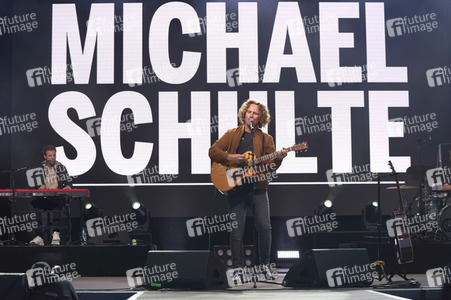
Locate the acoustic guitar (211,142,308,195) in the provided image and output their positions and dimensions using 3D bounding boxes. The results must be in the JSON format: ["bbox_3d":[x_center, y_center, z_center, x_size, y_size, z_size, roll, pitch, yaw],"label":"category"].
[{"bbox_3d":[0.339,0.108,10.220,1.030,0.410,0.130,-18,-3,3],"label":"acoustic guitar"}]

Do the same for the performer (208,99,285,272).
[{"bbox_3d":[0.225,0.405,10.400,0.760,1.820,0.480,-1,-6,10],"label":"performer"}]

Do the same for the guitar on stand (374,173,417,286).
[{"bbox_3d":[1.675,0.793,10.300,0.440,1.120,0.450,-1,-6,6],"label":"guitar on stand"}]

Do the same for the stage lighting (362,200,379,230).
[{"bbox_3d":[2.542,1.147,18.000,0.355,0.510,0.330,1,-6,-12],"label":"stage lighting"}]

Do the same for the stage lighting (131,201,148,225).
[{"bbox_3d":[-1.386,1.088,17.000,0.340,0.480,0.330,-3,-6,24],"label":"stage lighting"}]

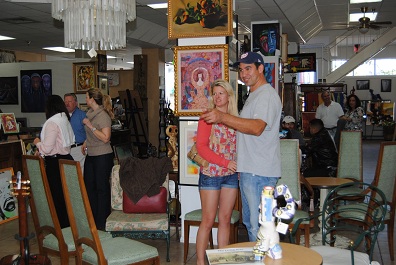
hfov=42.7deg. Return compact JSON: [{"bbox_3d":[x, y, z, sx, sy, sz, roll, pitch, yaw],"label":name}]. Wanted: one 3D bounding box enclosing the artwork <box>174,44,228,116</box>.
[{"bbox_3d":[0.040,-0.546,5.350,0.590,0.750,0.050,0,2,19],"label":"artwork"}]

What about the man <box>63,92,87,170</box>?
[{"bbox_3d":[-1.608,0.313,6.517,0.540,1.680,0.360,0,3,20],"label":"man"}]

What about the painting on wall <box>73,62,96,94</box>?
[{"bbox_3d":[-1.869,-0.895,8.400,0.420,0.520,0.050,0,2,10],"label":"painting on wall"}]

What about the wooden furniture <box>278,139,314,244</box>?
[{"bbox_3d":[0.784,0.632,4.730,0.570,1.130,0.620,-1,2,5],"label":"wooden furniture"}]

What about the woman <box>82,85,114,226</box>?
[{"bbox_3d":[-1.166,0.340,5.968,0.370,1.660,0.430,-1,2,-18],"label":"woman"}]

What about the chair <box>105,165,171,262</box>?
[{"bbox_3d":[-0.588,0.775,5.076,0.610,0.850,0.740,-1,2,-3],"label":"chair"}]

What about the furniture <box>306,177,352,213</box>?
[{"bbox_3d":[1.265,0.826,4.989,0.600,0.710,0.600,-1,2,0],"label":"furniture"}]

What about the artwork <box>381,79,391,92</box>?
[{"bbox_3d":[6.891,-1.702,18.500,0.375,0.450,0.040,-1,2,0],"label":"artwork"}]

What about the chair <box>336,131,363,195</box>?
[{"bbox_3d":[1.821,0.557,6.029,0.400,1.150,0.520,0,2,13],"label":"chair"}]

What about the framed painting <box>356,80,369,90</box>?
[{"bbox_3d":[6.036,-1.716,18.500,0.480,0.360,0.040,-1,2,0],"label":"framed painting"}]

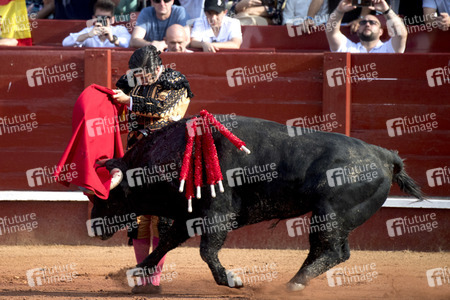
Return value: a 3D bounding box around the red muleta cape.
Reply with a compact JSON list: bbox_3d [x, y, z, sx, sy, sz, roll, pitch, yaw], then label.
[{"bbox_3d":[-0.896,-0.057,33.300,0.460,0.770,0.360,2,6,17],"label":"red muleta cape"}]

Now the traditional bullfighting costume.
[{"bbox_3d":[-0.474,0.198,33.600,0.480,1.500,0.400,3,7,23],"label":"traditional bullfighting costume"}]

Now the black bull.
[{"bbox_3d":[0.209,0.348,33.150,2.200,1.160,0.660,0,6,5],"label":"black bull"}]

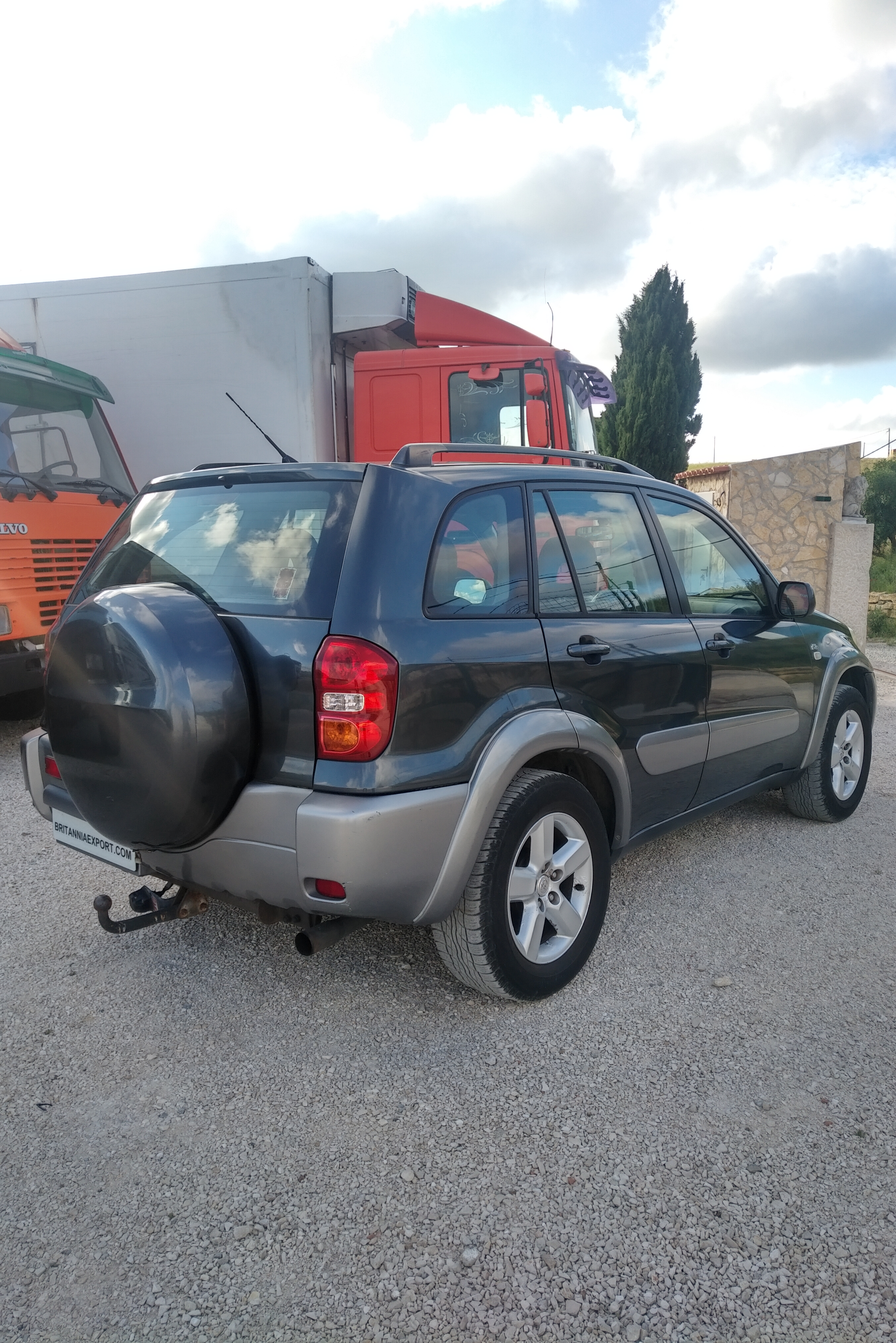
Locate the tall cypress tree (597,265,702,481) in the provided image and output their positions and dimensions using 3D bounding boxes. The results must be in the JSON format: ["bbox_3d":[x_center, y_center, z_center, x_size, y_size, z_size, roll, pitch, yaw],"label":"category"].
[{"bbox_3d":[4.108,-4.427,18.677,2.250,7.090,2.250,1,7,12],"label":"tall cypress tree"}]

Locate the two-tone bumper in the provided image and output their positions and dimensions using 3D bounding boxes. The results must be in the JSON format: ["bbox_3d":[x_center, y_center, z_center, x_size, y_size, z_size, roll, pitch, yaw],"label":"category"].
[{"bbox_3d":[-0.464,0.302,3.148,1.770,0.470,1.230,5,9,42],"label":"two-tone bumper"}]

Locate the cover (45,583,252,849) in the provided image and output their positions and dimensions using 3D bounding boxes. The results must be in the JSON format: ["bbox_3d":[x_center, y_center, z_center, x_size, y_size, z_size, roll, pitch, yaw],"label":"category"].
[{"bbox_3d":[-0.870,0.123,2.626,0.730,0.730,0.220,5,9,42],"label":"cover"}]

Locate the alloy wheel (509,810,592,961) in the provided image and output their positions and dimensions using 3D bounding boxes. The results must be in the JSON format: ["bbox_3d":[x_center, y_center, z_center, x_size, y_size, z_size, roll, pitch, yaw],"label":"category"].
[{"bbox_3d":[0.258,0.634,2.838,0.170,0.445,0.445,5,9,42],"label":"alloy wheel"}]

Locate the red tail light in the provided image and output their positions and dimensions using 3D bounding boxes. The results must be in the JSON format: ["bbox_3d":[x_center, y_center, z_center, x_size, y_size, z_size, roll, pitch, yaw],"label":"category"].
[{"bbox_3d":[-0.222,0.063,2.261,0.180,0.295,0.180,5,9,42],"label":"red tail light"}]

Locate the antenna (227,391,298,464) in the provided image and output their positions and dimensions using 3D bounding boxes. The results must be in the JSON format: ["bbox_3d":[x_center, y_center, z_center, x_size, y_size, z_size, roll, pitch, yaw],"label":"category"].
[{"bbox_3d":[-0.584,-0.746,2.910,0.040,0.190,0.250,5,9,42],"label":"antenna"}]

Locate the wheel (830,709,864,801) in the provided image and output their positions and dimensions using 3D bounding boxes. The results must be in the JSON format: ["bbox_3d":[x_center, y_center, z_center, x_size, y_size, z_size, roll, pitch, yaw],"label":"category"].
[{"bbox_3d":[1.908,0.410,4.655,0.170,0.445,0.445,5,9,42],"label":"wheel"}]

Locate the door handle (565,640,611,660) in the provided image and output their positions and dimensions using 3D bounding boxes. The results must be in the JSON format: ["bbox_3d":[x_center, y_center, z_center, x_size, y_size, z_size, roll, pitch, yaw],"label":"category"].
[{"bbox_3d":[0.420,-0.068,2.821,0.050,0.048,0.215,5,9,42],"label":"door handle"}]

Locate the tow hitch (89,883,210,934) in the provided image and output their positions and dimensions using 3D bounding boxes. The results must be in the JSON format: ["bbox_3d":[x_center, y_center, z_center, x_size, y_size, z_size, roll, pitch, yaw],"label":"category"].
[{"bbox_3d":[-0.870,0.684,2.749,0.130,0.130,0.350,5,9,42],"label":"tow hitch"}]

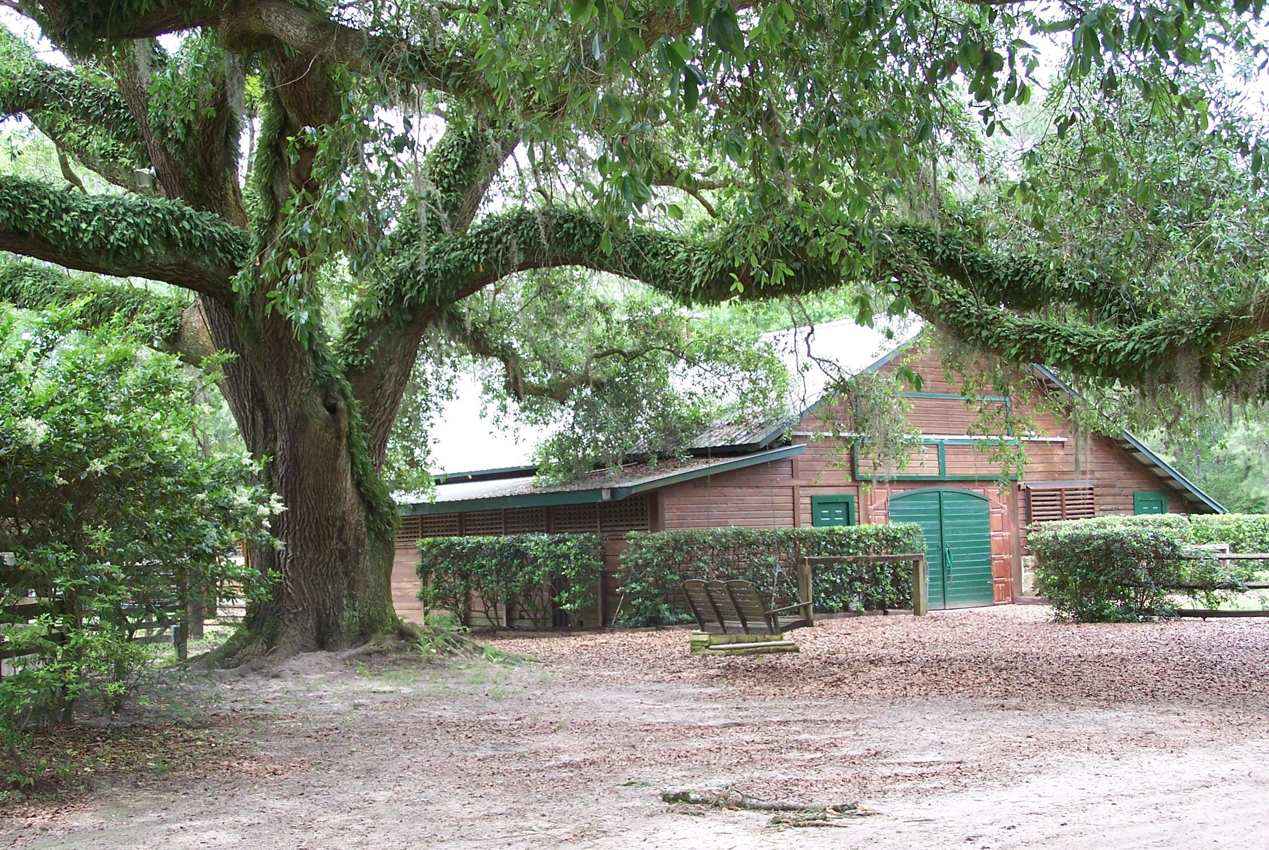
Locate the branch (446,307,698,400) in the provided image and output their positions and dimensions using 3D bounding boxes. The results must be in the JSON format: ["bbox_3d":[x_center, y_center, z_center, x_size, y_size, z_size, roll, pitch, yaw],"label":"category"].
[{"bbox_3d":[-0.955,-0.983,26.300,3.300,1.280,2.000,-1,-4,-15],"label":"branch"}]

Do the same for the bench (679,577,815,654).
[{"bbox_3d":[1.271,2.186,21.300,0.830,0.800,1.480,1,-5,-32],"label":"bench"}]

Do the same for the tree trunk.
[{"bbox_3d":[-4.090,0.748,23.300,2.200,4.150,2.000,-1,-4,-9],"label":"tree trunk"}]

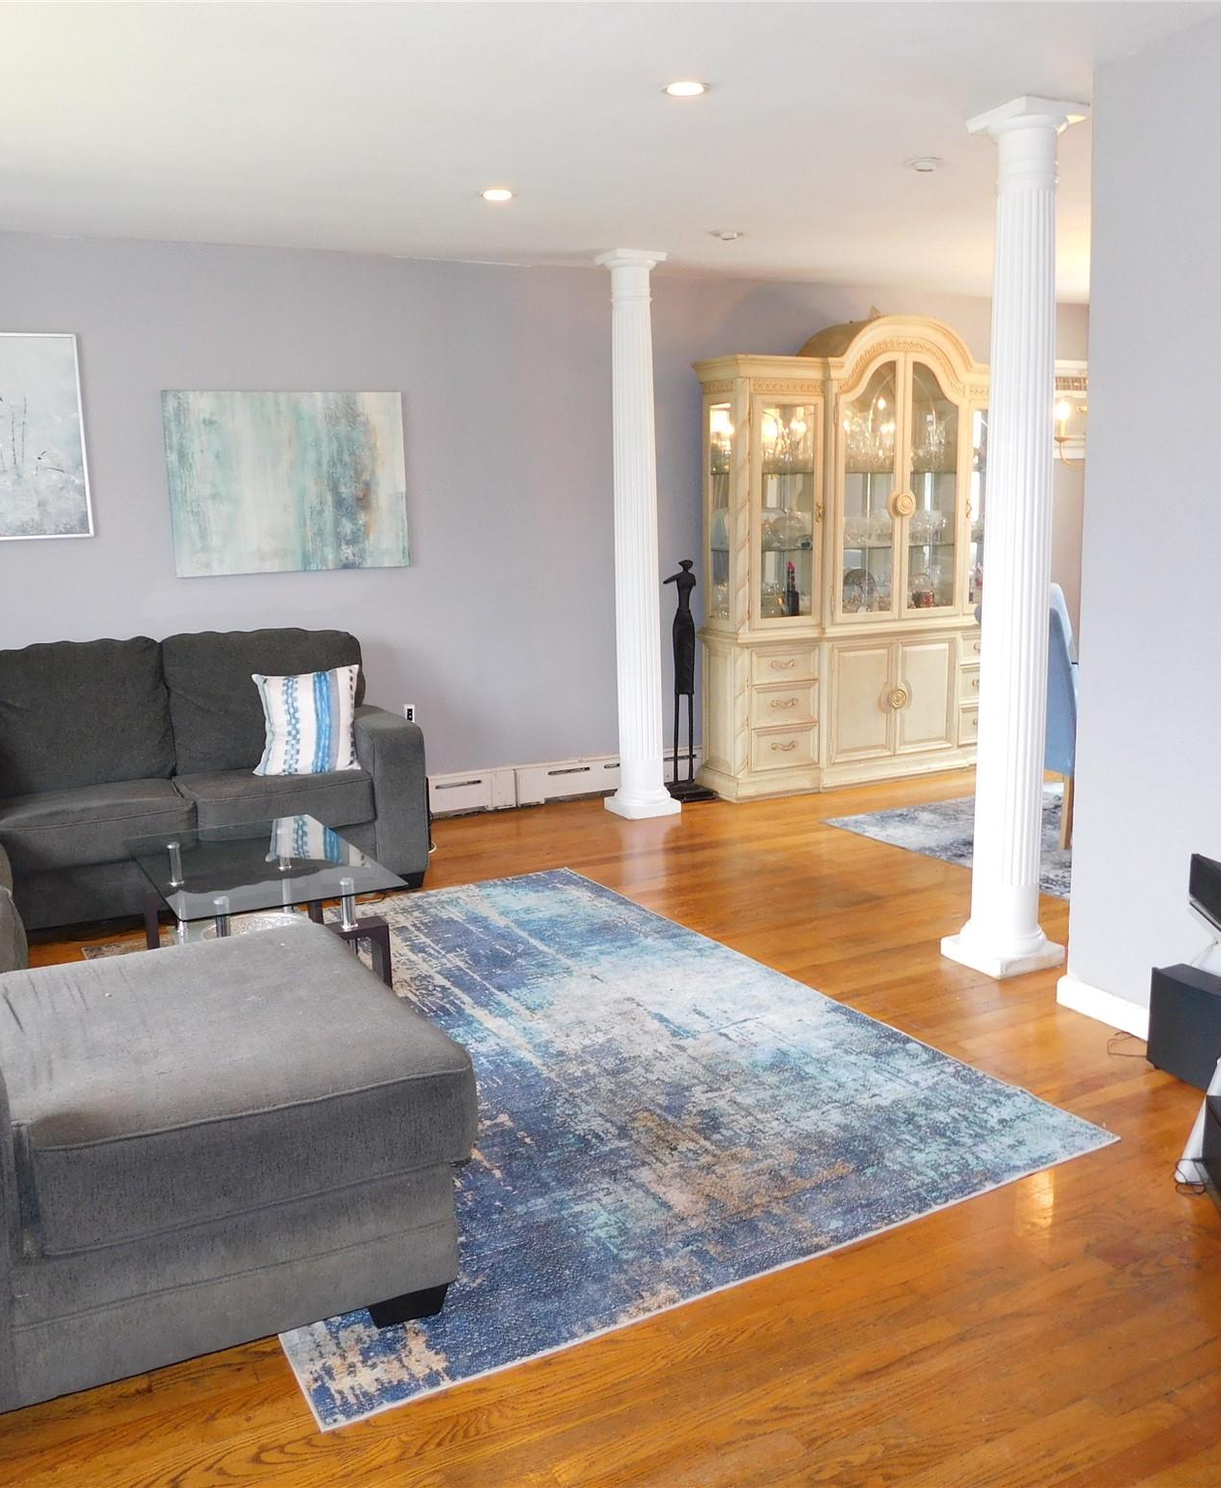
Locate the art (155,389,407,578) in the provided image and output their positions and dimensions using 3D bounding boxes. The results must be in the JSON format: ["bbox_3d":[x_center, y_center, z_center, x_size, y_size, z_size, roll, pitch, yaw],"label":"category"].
[{"bbox_3d":[-1.326,-1.086,5.487,0.990,0.737,0.035,-7,12,-28],"label":"art"}]

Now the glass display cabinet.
[{"bbox_3d":[1.306,-0.949,6.632,1.870,2.250,0.460,-7,12,-28],"label":"glass display cabinet"}]

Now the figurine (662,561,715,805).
[{"bbox_3d":[0.351,-0.305,6.330,0.215,1.143,0.220,-7,12,-28],"label":"figurine"}]

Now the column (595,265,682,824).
[{"bbox_3d":[0.120,-0.899,5.936,0.262,2.466,0.262,-7,12,-28],"label":"column"}]

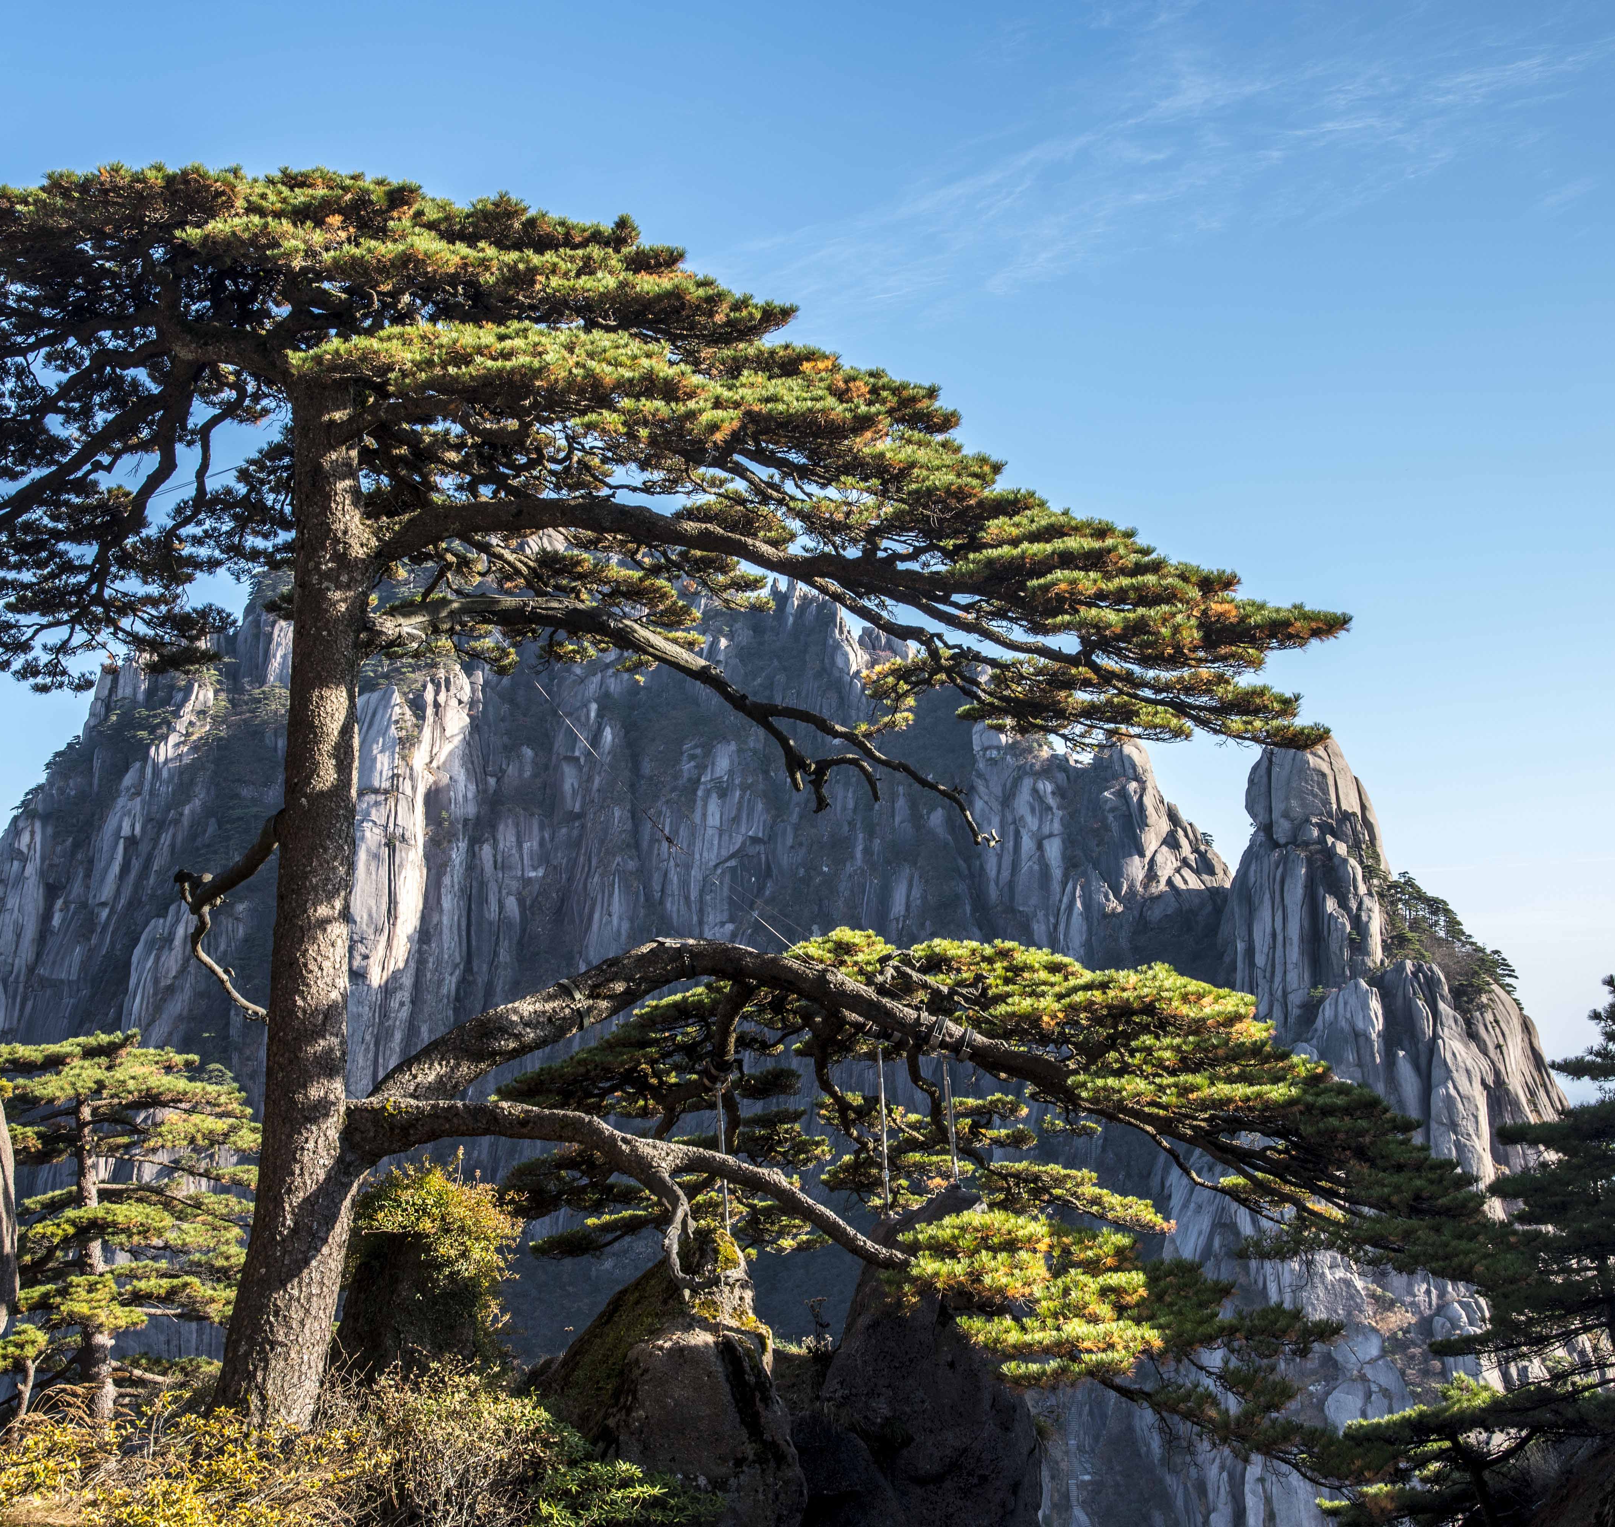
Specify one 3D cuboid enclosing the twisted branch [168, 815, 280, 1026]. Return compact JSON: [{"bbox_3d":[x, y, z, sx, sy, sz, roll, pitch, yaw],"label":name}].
[{"bbox_3d":[-4.327,1.138,15.150,0.810,1.550,0.450,0,-6,0],"label":"twisted branch"}]

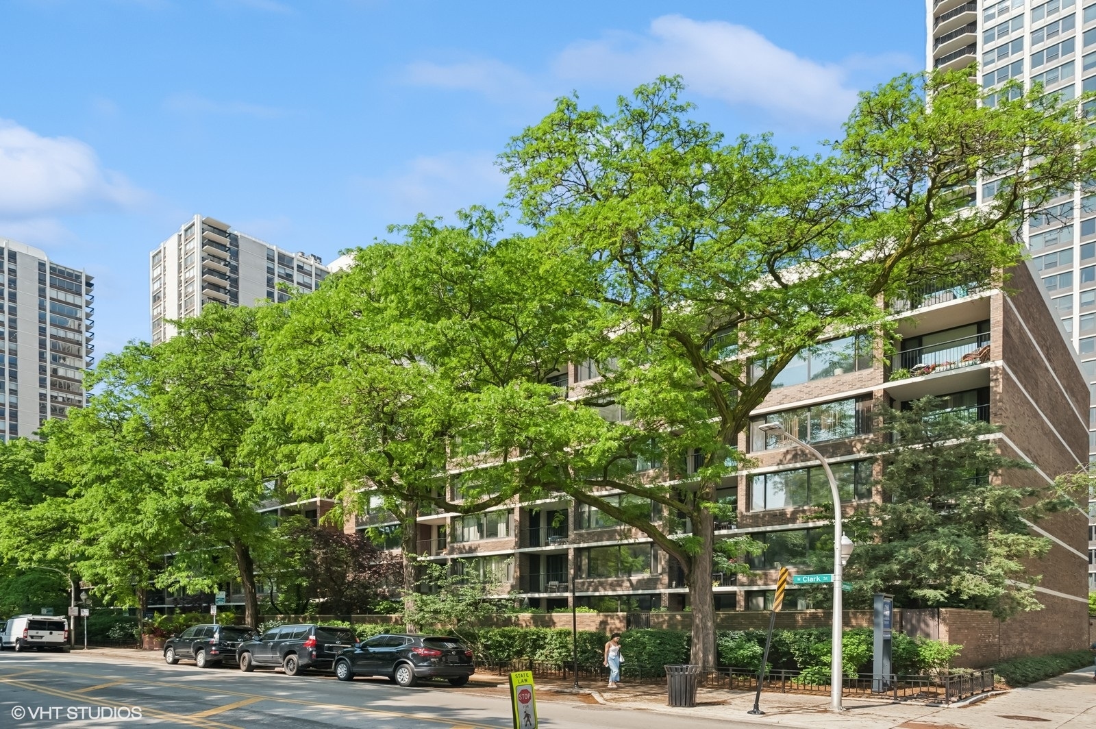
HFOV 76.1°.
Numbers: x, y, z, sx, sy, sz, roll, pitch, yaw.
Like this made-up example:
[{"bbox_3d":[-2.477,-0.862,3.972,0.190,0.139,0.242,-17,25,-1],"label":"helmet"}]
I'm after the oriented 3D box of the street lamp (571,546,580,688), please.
[{"bbox_3d":[0.780,7.410,20.591,0.250,3.910,0.250,0,-18,0],"label":"street lamp"}]

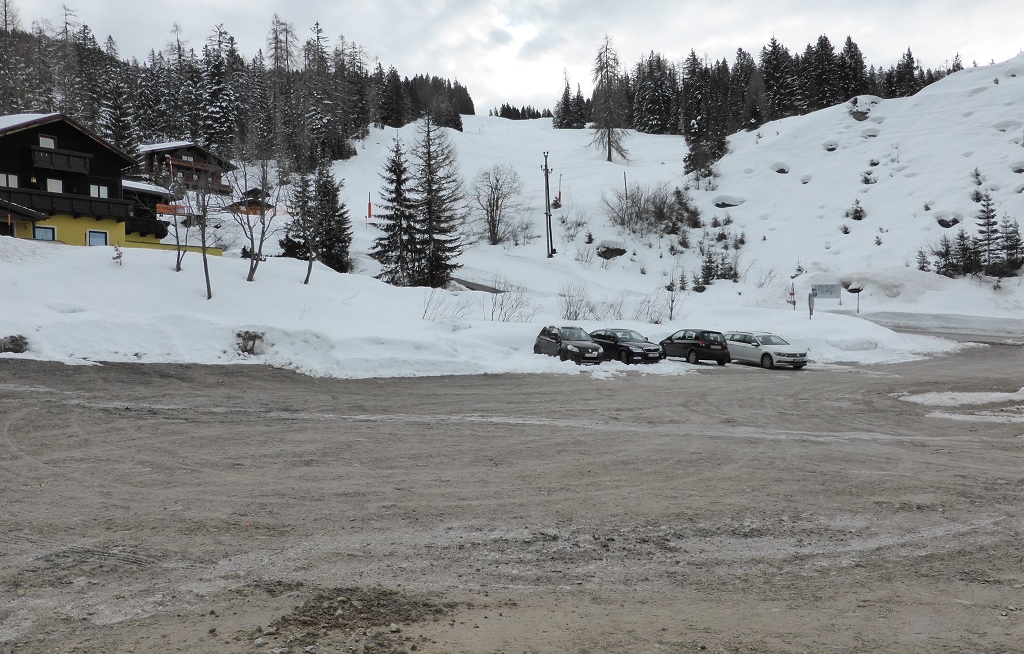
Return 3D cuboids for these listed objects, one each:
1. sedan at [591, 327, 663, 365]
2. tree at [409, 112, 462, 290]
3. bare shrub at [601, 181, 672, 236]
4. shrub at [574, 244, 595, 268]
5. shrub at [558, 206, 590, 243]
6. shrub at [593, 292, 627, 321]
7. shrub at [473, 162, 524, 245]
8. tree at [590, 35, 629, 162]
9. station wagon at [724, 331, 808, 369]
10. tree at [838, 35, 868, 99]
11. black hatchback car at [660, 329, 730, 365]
[{"bbox_3d":[4.900,0.850,33.387,1.770,1.460,4.570,-1,1,-27],"label":"sedan"},{"bbox_3d":[-6.078,-9.882,58.000,4.600,13.500,4.600,0,1,0],"label":"tree"},{"bbox_3d":[12.795,-12.178,76.000,7.200,5.300,5.200,-1,0,0],"label":"bare shrub"},{"bbox_3d":[5.980,-5.898,61.000,1.650,1.950,1.500,-1,0,0],"label":"shrub"},{"bbox_3d":[6.339,-10.396,75.000,3.100,3.600,2.700,-1,0,0],"label":"shrub"},{"bbox_3d":[5.406,-1.109,41.000,1.850,1.650,1.600,-1,0,0],"label":"shrub"},{"bbox_3d":[-1.387,-12.692,76.000,5.200,8.600,5.200,0,1,0],"label":"shrub"},{"bbox_3d":[16.964,-40.257,130.000,6.300,22.000,6.300,0,1,0],"label":"tree"},{"bbox_3d":[10.880,1.020,32.700,1.830,1.500,4.770,0,1,-26],"label":"station wagon"},{"bbox_3d":[56.174,-42.481,122.000,5.200,11.300,5.200,-1,0,0],"label":"tree"},{"bbox_3d":[8.130,0.855,33.687,1.670,1.490,3.820,0,1,-23],"label":"black hatchback car"}]

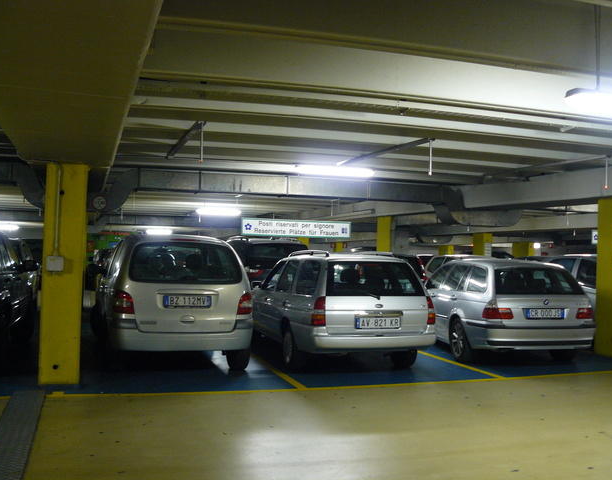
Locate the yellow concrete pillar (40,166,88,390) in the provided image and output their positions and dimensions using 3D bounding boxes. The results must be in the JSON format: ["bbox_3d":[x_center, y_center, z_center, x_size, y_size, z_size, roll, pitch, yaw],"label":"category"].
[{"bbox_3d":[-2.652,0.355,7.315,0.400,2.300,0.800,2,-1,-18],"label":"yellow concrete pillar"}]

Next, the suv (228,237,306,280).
[{"bbox_3d":[-1.163,0.823,15.030,1.860,1.710,4.600,2,-1,-18],"label":"suv"}]

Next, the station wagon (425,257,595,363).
[{"bbox_3d":[2.612,0.988,10.524,1.750,1.420,4.480,2,-1,-11],"label":"station wagon"}]

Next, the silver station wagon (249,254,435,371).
[{"bbox_3d":[0.190,0.886,9.411,1.710,1.460,4.300,2,-1,-17],"label":"silver station wagon"}]

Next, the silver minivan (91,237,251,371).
[{"bbox_3d":[-1.967,0.738,9.065,1.730,1.630,4.170,2,-1,-20],"label":"silver minivan"}]

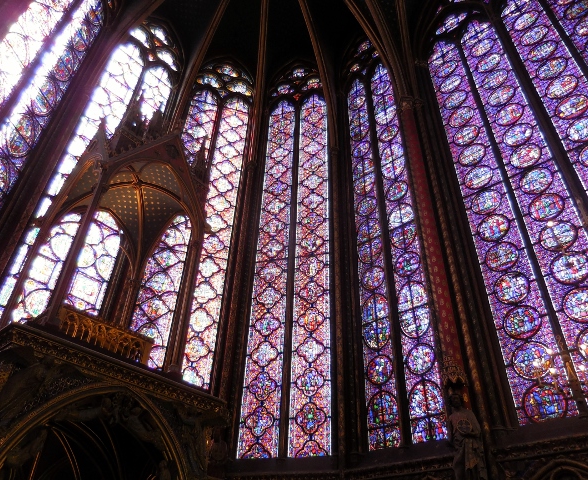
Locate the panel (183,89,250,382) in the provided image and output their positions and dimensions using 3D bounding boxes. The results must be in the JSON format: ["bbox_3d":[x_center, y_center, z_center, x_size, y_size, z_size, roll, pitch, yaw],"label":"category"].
[{"bbox_3d":[-2.228,-0.427,13.305,0.914,12.044,0.200,12,-38,-12],"label":"panel"}]

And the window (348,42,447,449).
[{"bbox_3d":[2.320,-1.770,12.622,1.700,13.900,0.350,-28,-46,33],"label":"window"}]

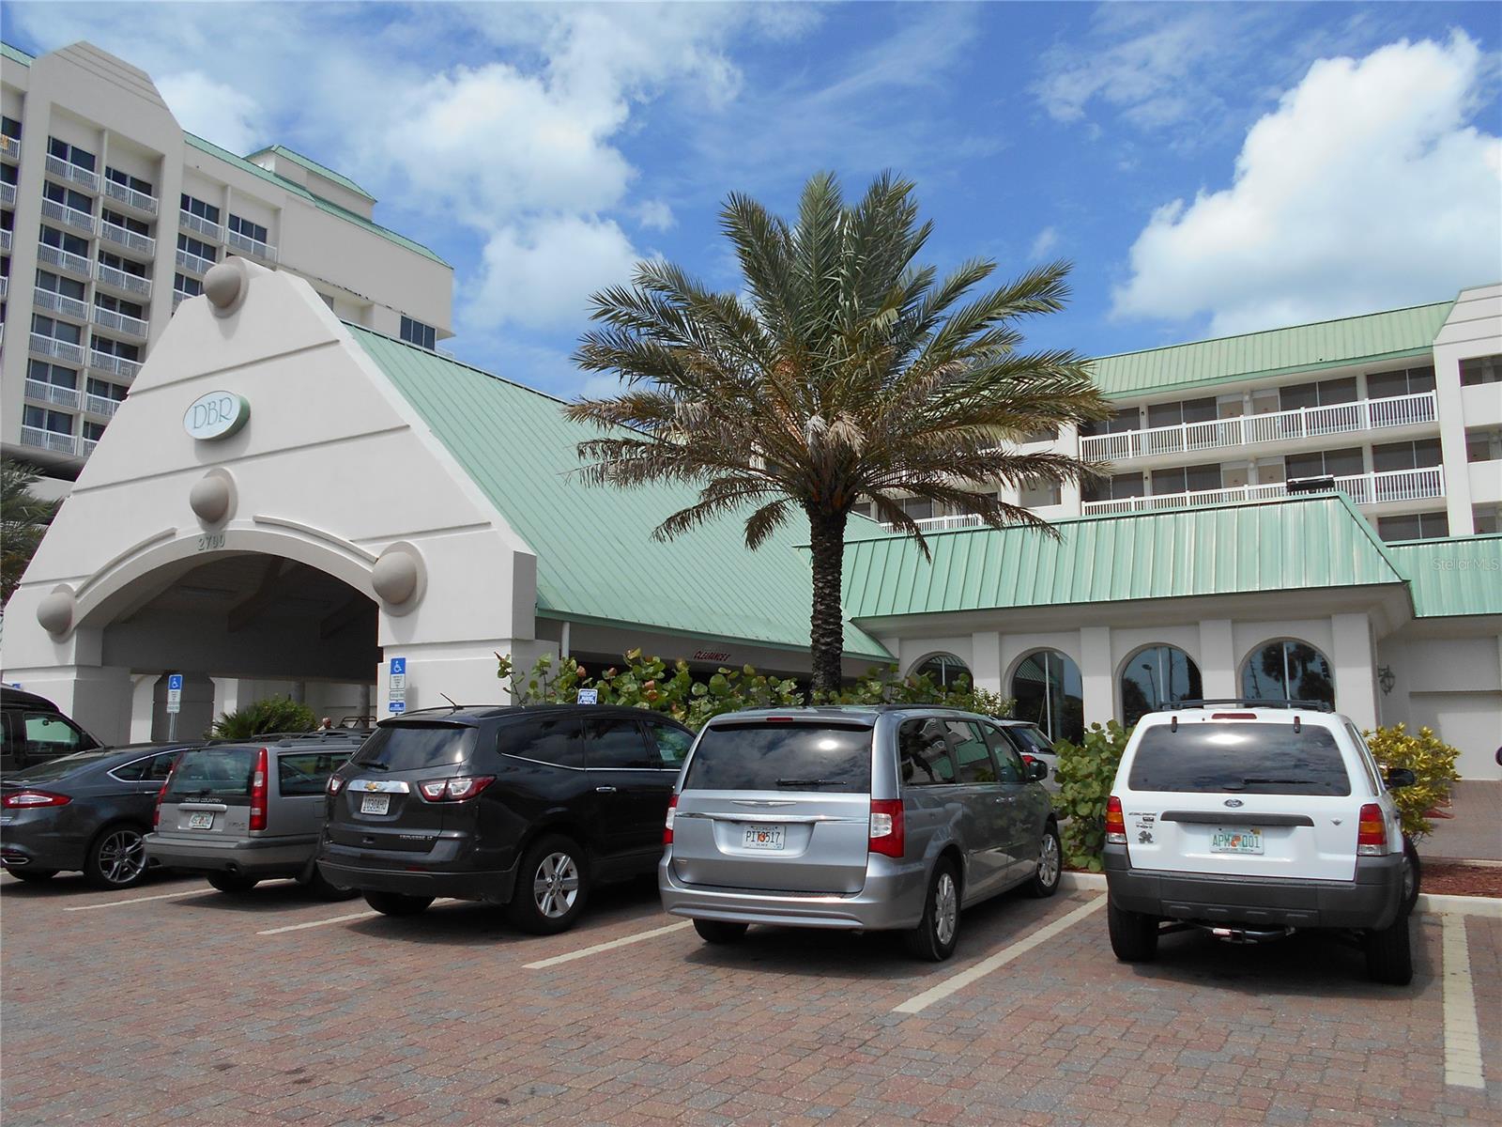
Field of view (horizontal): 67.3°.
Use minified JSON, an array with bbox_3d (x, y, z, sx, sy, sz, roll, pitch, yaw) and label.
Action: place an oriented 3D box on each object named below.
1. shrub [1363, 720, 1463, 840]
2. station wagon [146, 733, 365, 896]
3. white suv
[{"bbox_3d":[6.556,2.360,11.246,1.150,1.500,1.100,-5,-9,31],"label":"shrub"},{"bbox_3d":[-4.005,2.638,12.222,1.790,1.540,4.730,-4,-9,26],"label":"station wagon"},{"bbox_3d":[4.009,1.996,8.769,1.800,1.770,4.440,-5,-9,28],"label":"white suv"}]

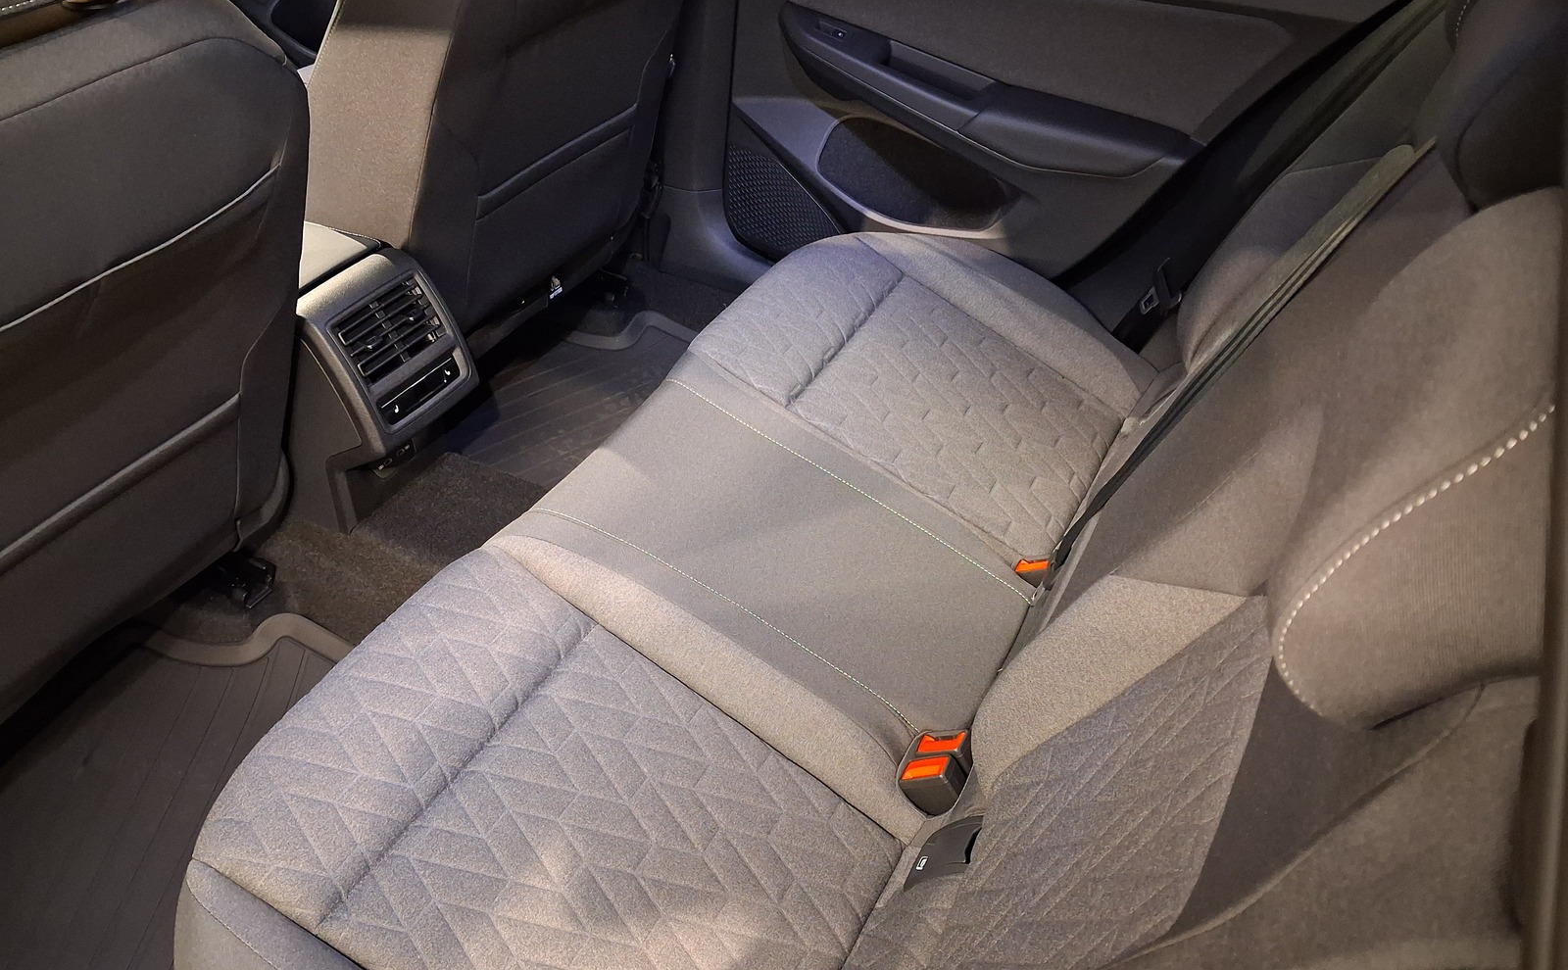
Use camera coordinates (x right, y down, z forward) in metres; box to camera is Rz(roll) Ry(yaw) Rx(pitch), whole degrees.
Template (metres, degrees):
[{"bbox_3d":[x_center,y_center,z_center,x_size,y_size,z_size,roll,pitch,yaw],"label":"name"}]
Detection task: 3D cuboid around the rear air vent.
[{"bbox_3d":[-0.426,-0.165,1.313,0.030,0.071,0.120,-4,32,37],"label":"rear air vent"}]

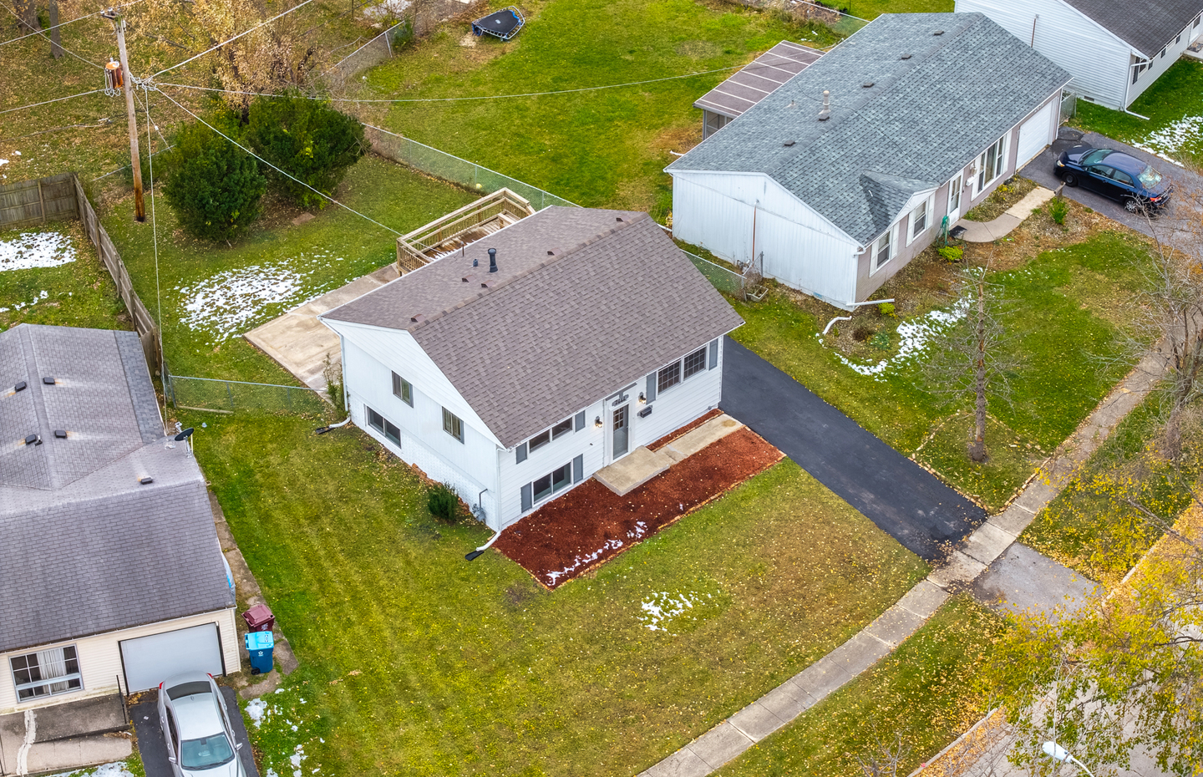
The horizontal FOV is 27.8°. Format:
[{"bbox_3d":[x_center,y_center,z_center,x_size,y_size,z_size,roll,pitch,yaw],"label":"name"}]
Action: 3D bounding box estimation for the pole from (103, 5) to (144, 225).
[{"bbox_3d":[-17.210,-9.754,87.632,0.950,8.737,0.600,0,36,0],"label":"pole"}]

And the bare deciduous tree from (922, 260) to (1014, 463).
[{"bbox_3d":[11.608,-0.721,75.990,3.000,7.623,3.000,0,36,0],"label":"bare deciduous tree"}]

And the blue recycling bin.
[{"bbox_3d":[-9.840,7.687,70.370,0.800,1.060,0.680,-5,37,-6],"label":"blue recycling bin"}]

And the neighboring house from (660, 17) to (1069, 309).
[{"bbox_3d":[10.139,-9.280,90.468,8.498,4.229,14.799,24,43,29],"label":"neighboring house"}]

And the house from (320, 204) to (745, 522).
[{"bbox_3d":[-2.210,-1.456,78.751,9.928,5.719,9.382,-28,45,-32],"label":"house"}]

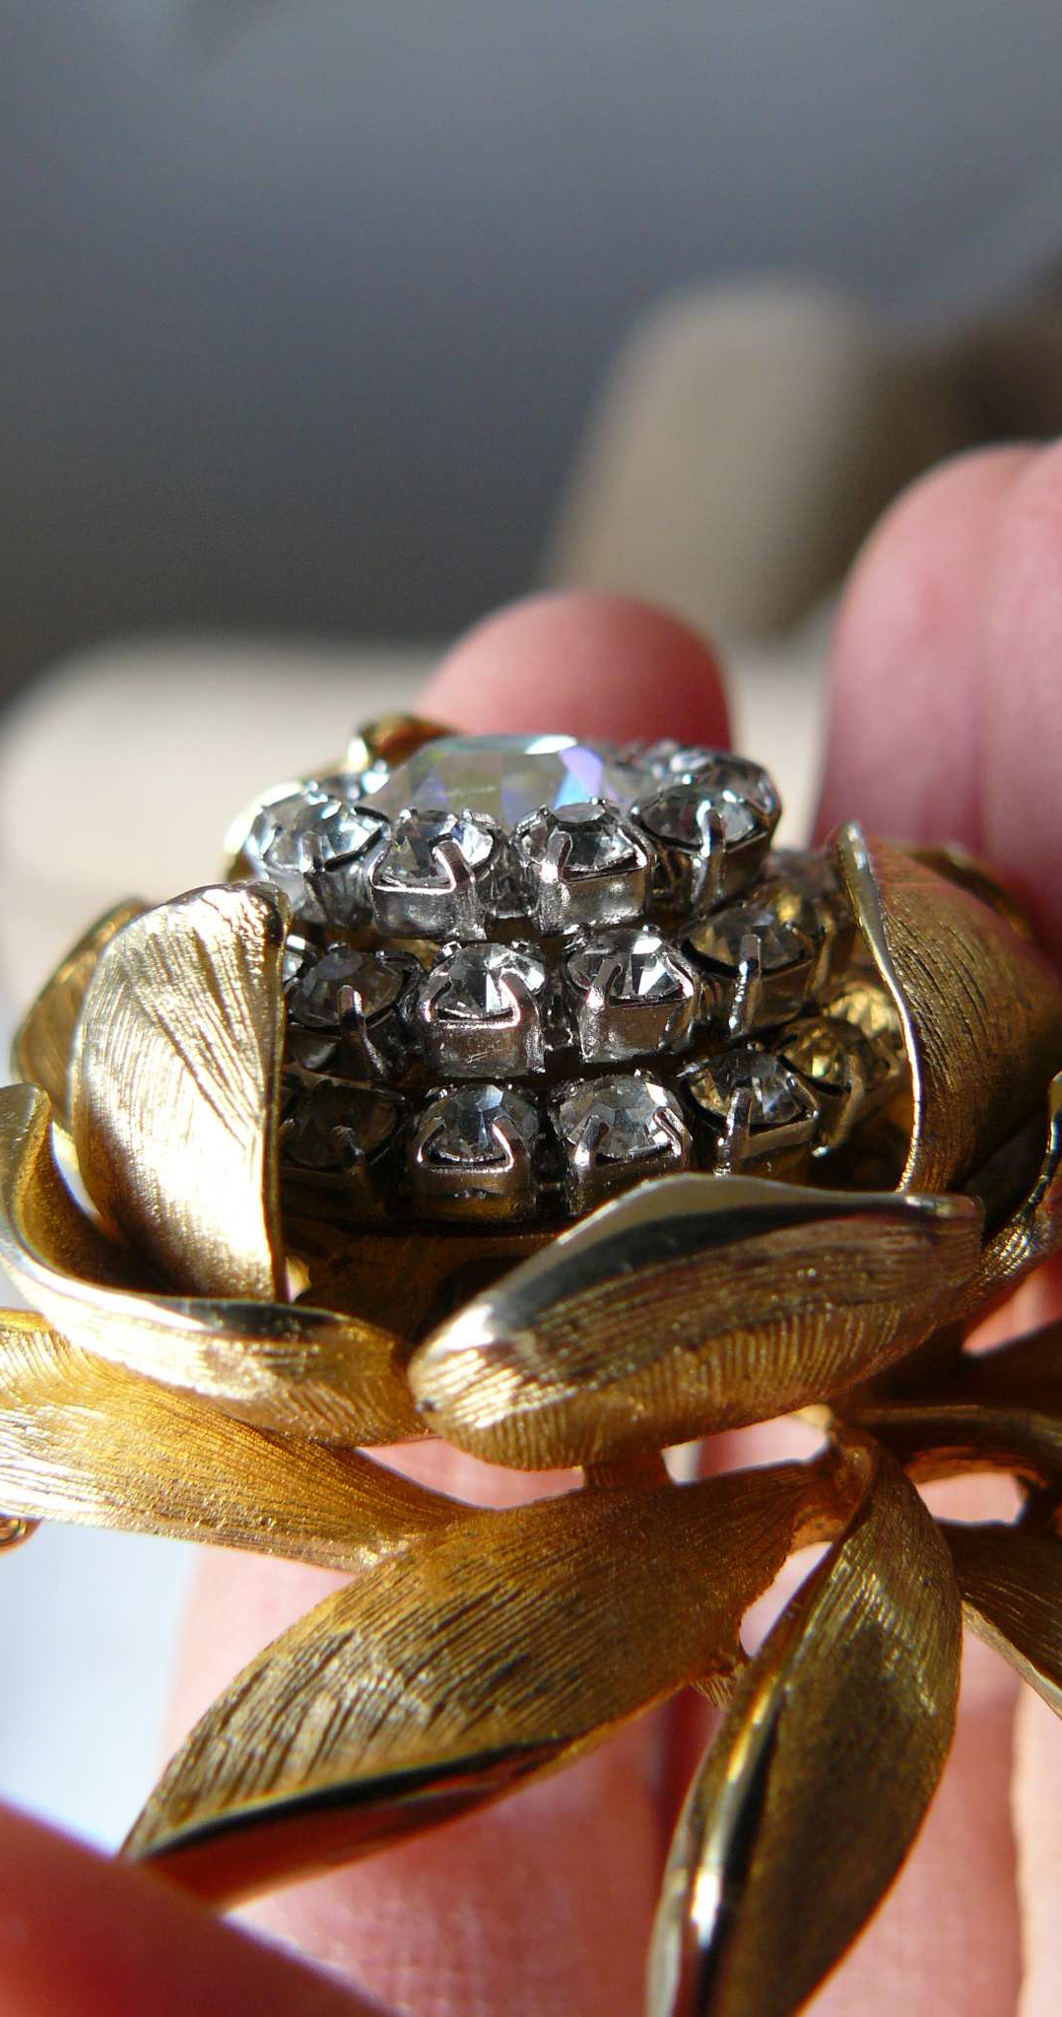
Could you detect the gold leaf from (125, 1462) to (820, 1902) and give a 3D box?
[{"bbox_3d":[-0.001,0.023,0.077,0.030,0.004,0.011,-22,43,-30],"label":"gold leaf"}]

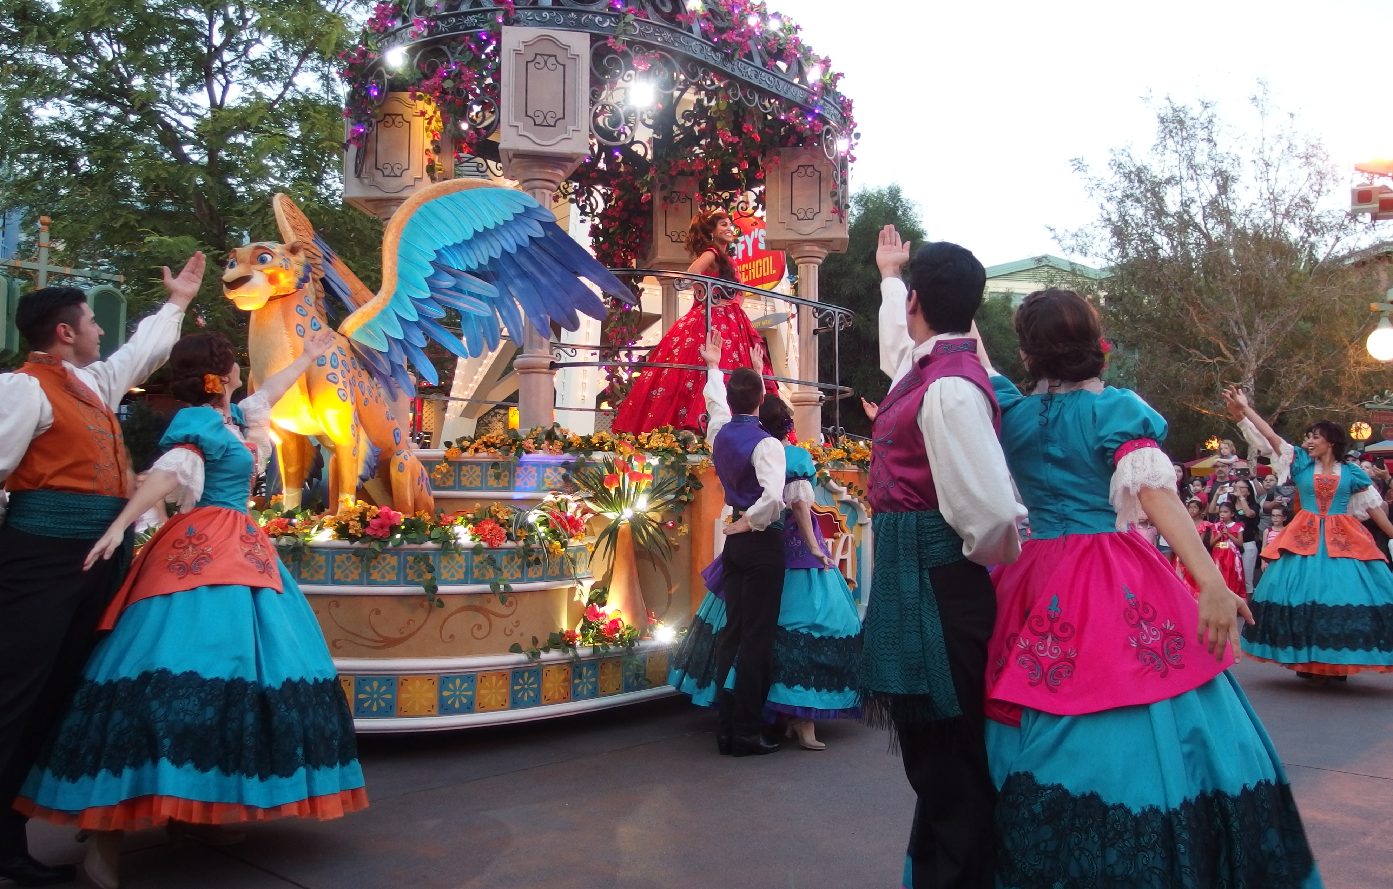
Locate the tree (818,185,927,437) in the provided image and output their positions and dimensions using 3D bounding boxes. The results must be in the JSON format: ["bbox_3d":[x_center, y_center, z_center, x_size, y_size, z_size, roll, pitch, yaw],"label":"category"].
[{"bbox_3d":[3.924,-1.583,25.159,3.600,8.700,3.600,0,-4,0],"label":"tree"}]

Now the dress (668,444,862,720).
[{"bbox_3d":[0.351,0.637,5.470,0.980,1.270,0.980,0,-4,0],"label":"dress"}]

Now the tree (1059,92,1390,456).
[{"bbox_3d":[11.471,-2.447,24.214,6.900,10.300,6.700,0,-4,0],"label":"tree"}]

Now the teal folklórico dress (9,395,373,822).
[{"bbox_3d":[-1.582,0.509,3.534,1.040,1.270,1.000,0,-4,-7],"label":"teal folklórico dress"}]

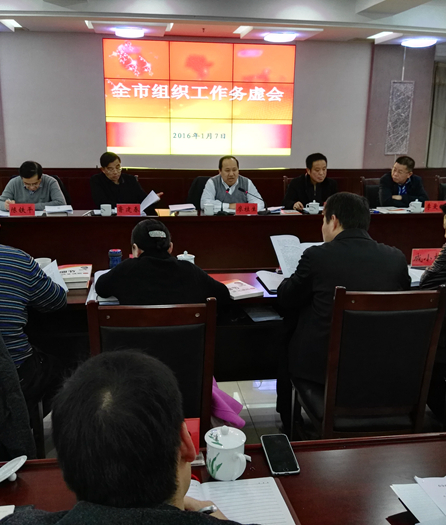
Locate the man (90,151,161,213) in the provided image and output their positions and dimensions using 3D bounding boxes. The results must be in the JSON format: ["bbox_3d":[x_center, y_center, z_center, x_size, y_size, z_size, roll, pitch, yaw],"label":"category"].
[{"bbox_3d":[-0.909,-0.388,5.274,0.620,1.260,0.720,-2,15,-12],"label":"man"}]

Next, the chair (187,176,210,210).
[{"bbox_3d":[-0.027,-0.346,5.668,0.480,0.960,0.580,-1,14,-8],"label":"chair"}]

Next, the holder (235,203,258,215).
[{"bbox_3d":[0.204,-0.446,4.818,0.215,0.108,0.050,-1,13,-8],"label":"holder"}]

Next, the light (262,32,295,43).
[{"bbox_3d":[0.905,-3.557,8.962,0.520,0.100,0.520,1,14,0],"label":"light"}]

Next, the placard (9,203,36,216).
[{"bbox_3d":[-1.673,-0.436,4.733,0.205,0.105,0.060,-1,15,-9],"label":"placard"}]

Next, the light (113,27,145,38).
[{"bbox_3d":[-1.491,-3.691,9.078,0.460,0.110,0.460,-1,13,-8],"label":"light"}]

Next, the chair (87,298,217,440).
[{"bbox_3d":[-0.258,0.556,2.120,0.440,1.020,0.530,-1,15,-8],"label":"chair"}]

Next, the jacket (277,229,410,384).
[{"bbox_3d":[0.536,0.165,2.426,0.550,0.660,0.480,-3,15,-16],"label":"jacket"}]

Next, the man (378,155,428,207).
[{"bbox_3d":[1.740,-0.443,5.677,0.520,1.240,0.700,2,14,3],"label":"man"}]

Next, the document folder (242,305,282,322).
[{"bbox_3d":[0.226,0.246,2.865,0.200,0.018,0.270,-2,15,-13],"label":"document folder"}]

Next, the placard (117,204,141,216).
[{"bbox_3d":[-0.774,-0.430,4.644,0.190,0.095,0.050,-1,14,-8],"label":"placard"}]

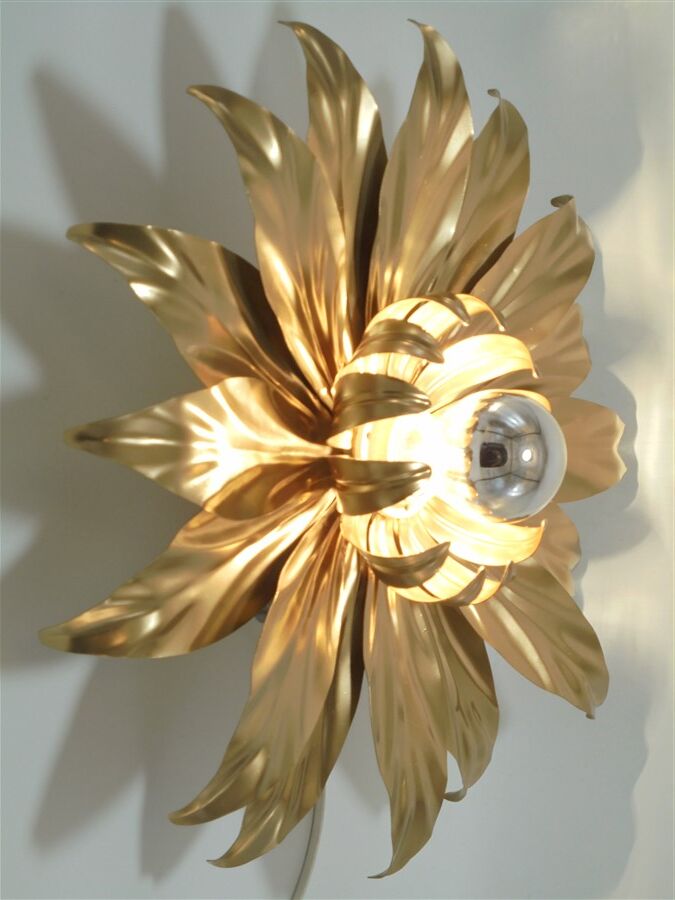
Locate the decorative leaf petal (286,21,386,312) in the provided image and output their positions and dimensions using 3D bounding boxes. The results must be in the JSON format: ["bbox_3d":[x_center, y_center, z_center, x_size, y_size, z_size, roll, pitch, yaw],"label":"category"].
[{"bbox_3d":[-0.006,-0.119,0.624,0.035,0.062,0.176,11,118,38],"label":"decorative leaf petal"}]

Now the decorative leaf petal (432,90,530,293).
[{"bbox_3d":[0.062,-0.107,0.679,0.036,0.191,0.062,9,161,43],"label":"decorative leaf petal"}]

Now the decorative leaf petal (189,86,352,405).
[{"bbox_3d":[-0.020,-0.089,0.583,0.037,0.062,0.173,11,141,34],"label":"decorative leaf petal"}]

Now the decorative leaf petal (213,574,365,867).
[{"bbox_3d":[-0.018,0.114,0.624,0.035,0.174,0.062,-5,152,38],"label":"decorative leaf petal"}]

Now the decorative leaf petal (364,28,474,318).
[{"bbox_3d":[0.036,-0.115,0.640,0.032,0.065,0.187,13,96,41],"label":"decorative leaf petal"}]

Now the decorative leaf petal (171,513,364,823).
[{"bbox_3d":[-0.024,0.096,0.590,0.037,0.178,0.062,-6,136,35],"label":"decorative leaf petal"}]

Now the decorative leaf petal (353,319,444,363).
[{"bbox_3d":[0.027,-0.047,0.596,0.056,0.036,0.020,0,133,43],"label":"decorative leaf petal"}]

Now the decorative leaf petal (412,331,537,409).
[{"bbox_3d":[0.068,-0.036,0.661,0.088,0.033,0.032,-12,125,26],"label":"decorative leaf petal"}]

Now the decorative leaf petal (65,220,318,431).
[{"bbox_3d":[-0.046,-0.047,0.559,0.036,0.191,0.058,5,70,37],"label":"decorative leaf petal"}]

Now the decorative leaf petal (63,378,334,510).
[{"bbox_3d":[-0.044,-0.002,0.549,0.032,0.187,0.056,3,90,33],"label":"decorative leaf petal"}]

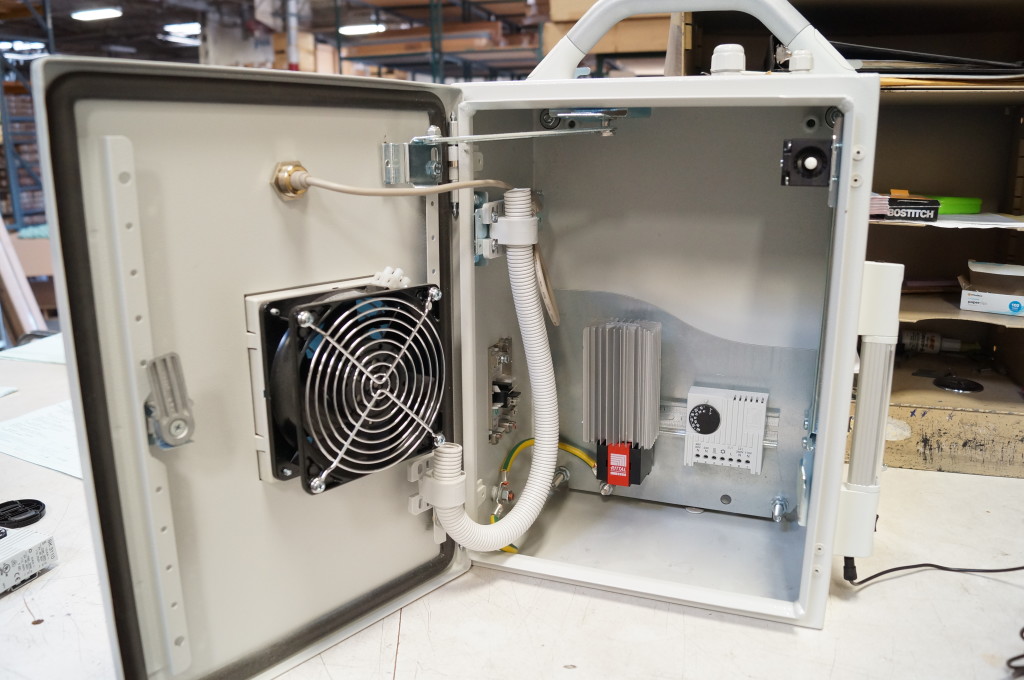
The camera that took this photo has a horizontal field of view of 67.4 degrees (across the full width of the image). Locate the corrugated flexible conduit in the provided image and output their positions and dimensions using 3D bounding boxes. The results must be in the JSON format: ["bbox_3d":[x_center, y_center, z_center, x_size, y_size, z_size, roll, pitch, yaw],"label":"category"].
[{"bbox_3d":[-0.004,0.024,0.624,0.041,0.288,0.155,10,17,36],"label":"corrugated flexible conduit"}]

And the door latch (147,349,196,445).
[{"bbox_3d":[-0.191,0.034,0.426,0.018,0.053,0.023,11,18,40],"label":"door latch"}]

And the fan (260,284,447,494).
[{"bbox_3d":[-0.102,0.026,0.510,0.038,0.119,0.119,11,18,40],"label":"fan"}]

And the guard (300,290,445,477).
[{"bbox_3d":[-0.085,0.030,0.495,0.009,0.116,0.116,11,18,40],"label":"guard"}]

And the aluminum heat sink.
[{"bbox_3d":[0.108,0.039,0.729,0.067,0.110,0.055,5,14,20],"label":"aluminum heat sink"}]

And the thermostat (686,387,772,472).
[{"bbox_3d":[0.205,0.086,0.734,0.071,0.071,0.034,5,14,20],"label":"thermostat"}]

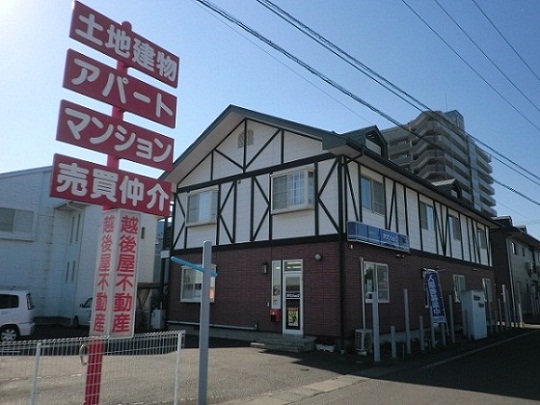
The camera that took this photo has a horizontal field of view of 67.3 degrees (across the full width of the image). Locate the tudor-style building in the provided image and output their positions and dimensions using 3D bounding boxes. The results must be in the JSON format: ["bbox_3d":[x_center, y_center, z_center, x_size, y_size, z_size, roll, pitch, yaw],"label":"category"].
[{"bbox_3d":[4.956,2.058,21.382,9.204,8.177,19.647,-9,-15,39],"label":"tudor-style building"}]

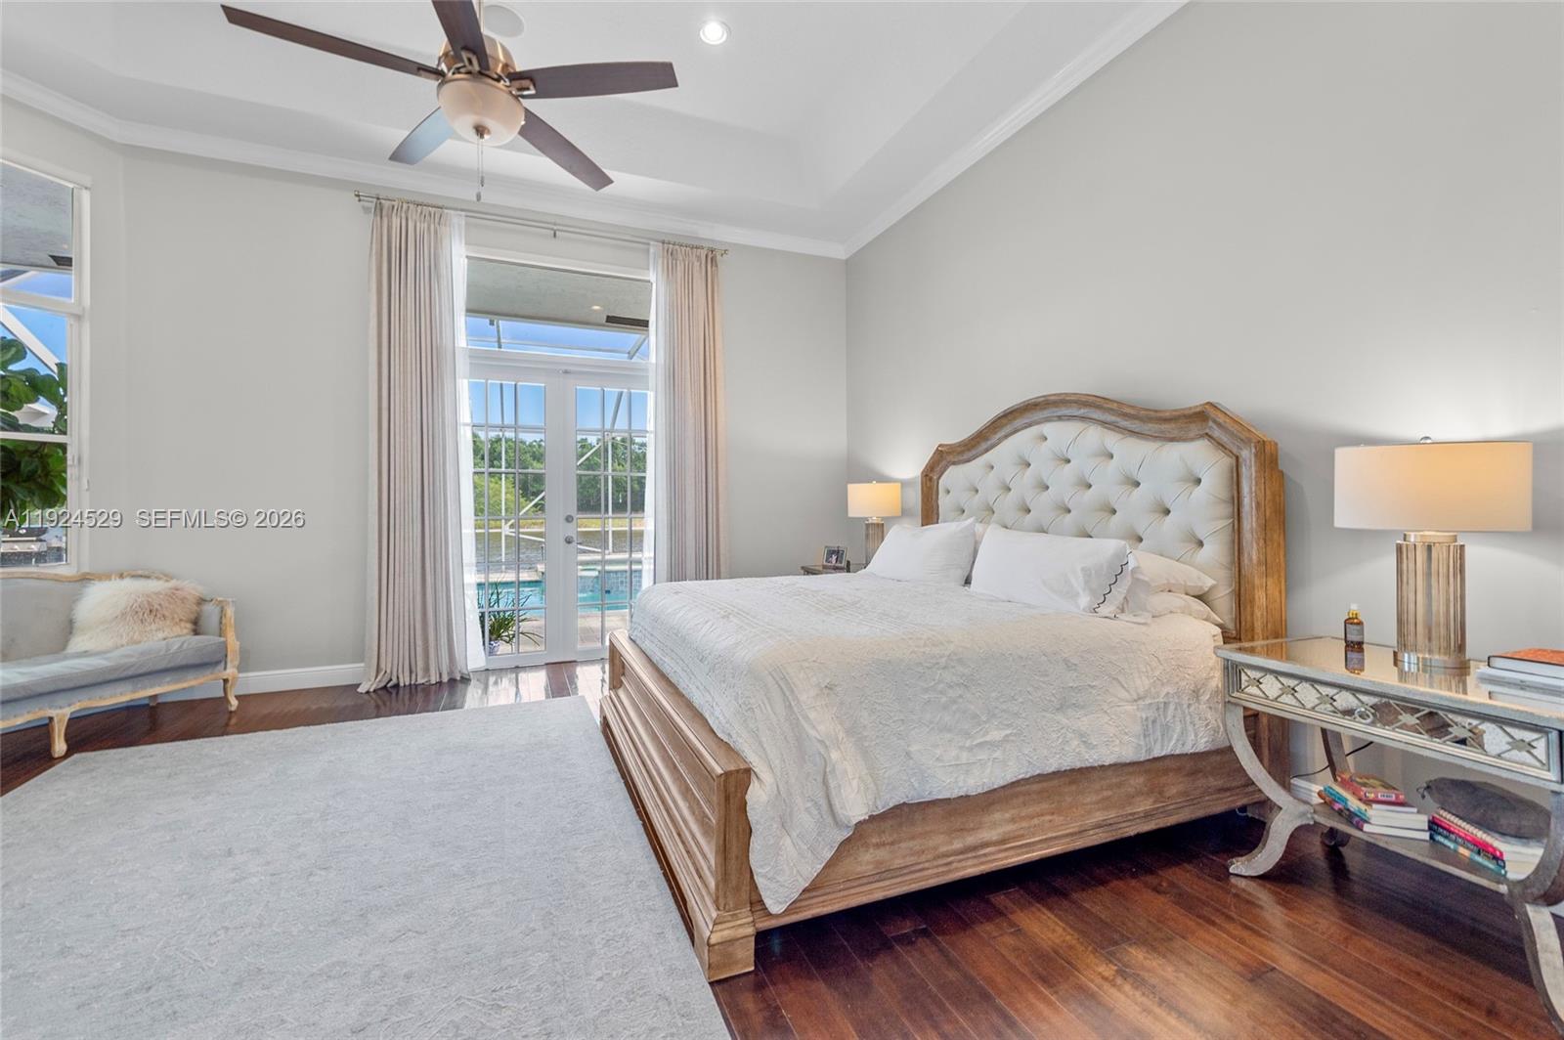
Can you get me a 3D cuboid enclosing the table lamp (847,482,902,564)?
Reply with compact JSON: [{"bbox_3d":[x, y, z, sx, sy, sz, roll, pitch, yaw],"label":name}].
[{"bbox_3d":[0.681,0.047,4.450,0.385,0.658,0.385,0,0,0],"label":"table lamp"}]

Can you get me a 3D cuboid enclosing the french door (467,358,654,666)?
[{"bbox_3d":[-1.795,-0.055,4.979,1.581,2.442,0.090,0,0,-21],"label":"french door"}]

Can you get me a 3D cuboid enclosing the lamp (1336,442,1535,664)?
[{"bbox_3d":[1.853,0.093,1.750,0.385,0.658,0.385,0,0,-22],"label":"lamp"}]

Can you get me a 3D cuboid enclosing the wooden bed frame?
[{"bbox_3d":[0.439,0.240,2.861,2.196,1.812,2.140,0,0,-22],"label":"wooden bed frame"}]

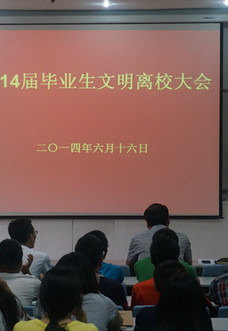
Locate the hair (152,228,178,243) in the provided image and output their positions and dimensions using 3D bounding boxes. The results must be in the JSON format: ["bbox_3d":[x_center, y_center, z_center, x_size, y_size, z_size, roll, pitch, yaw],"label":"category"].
[{"bbox_3d":[0.345,0.502,6.400,0.175,0.170,0.200,0,-3,2],"label":"hair"}]

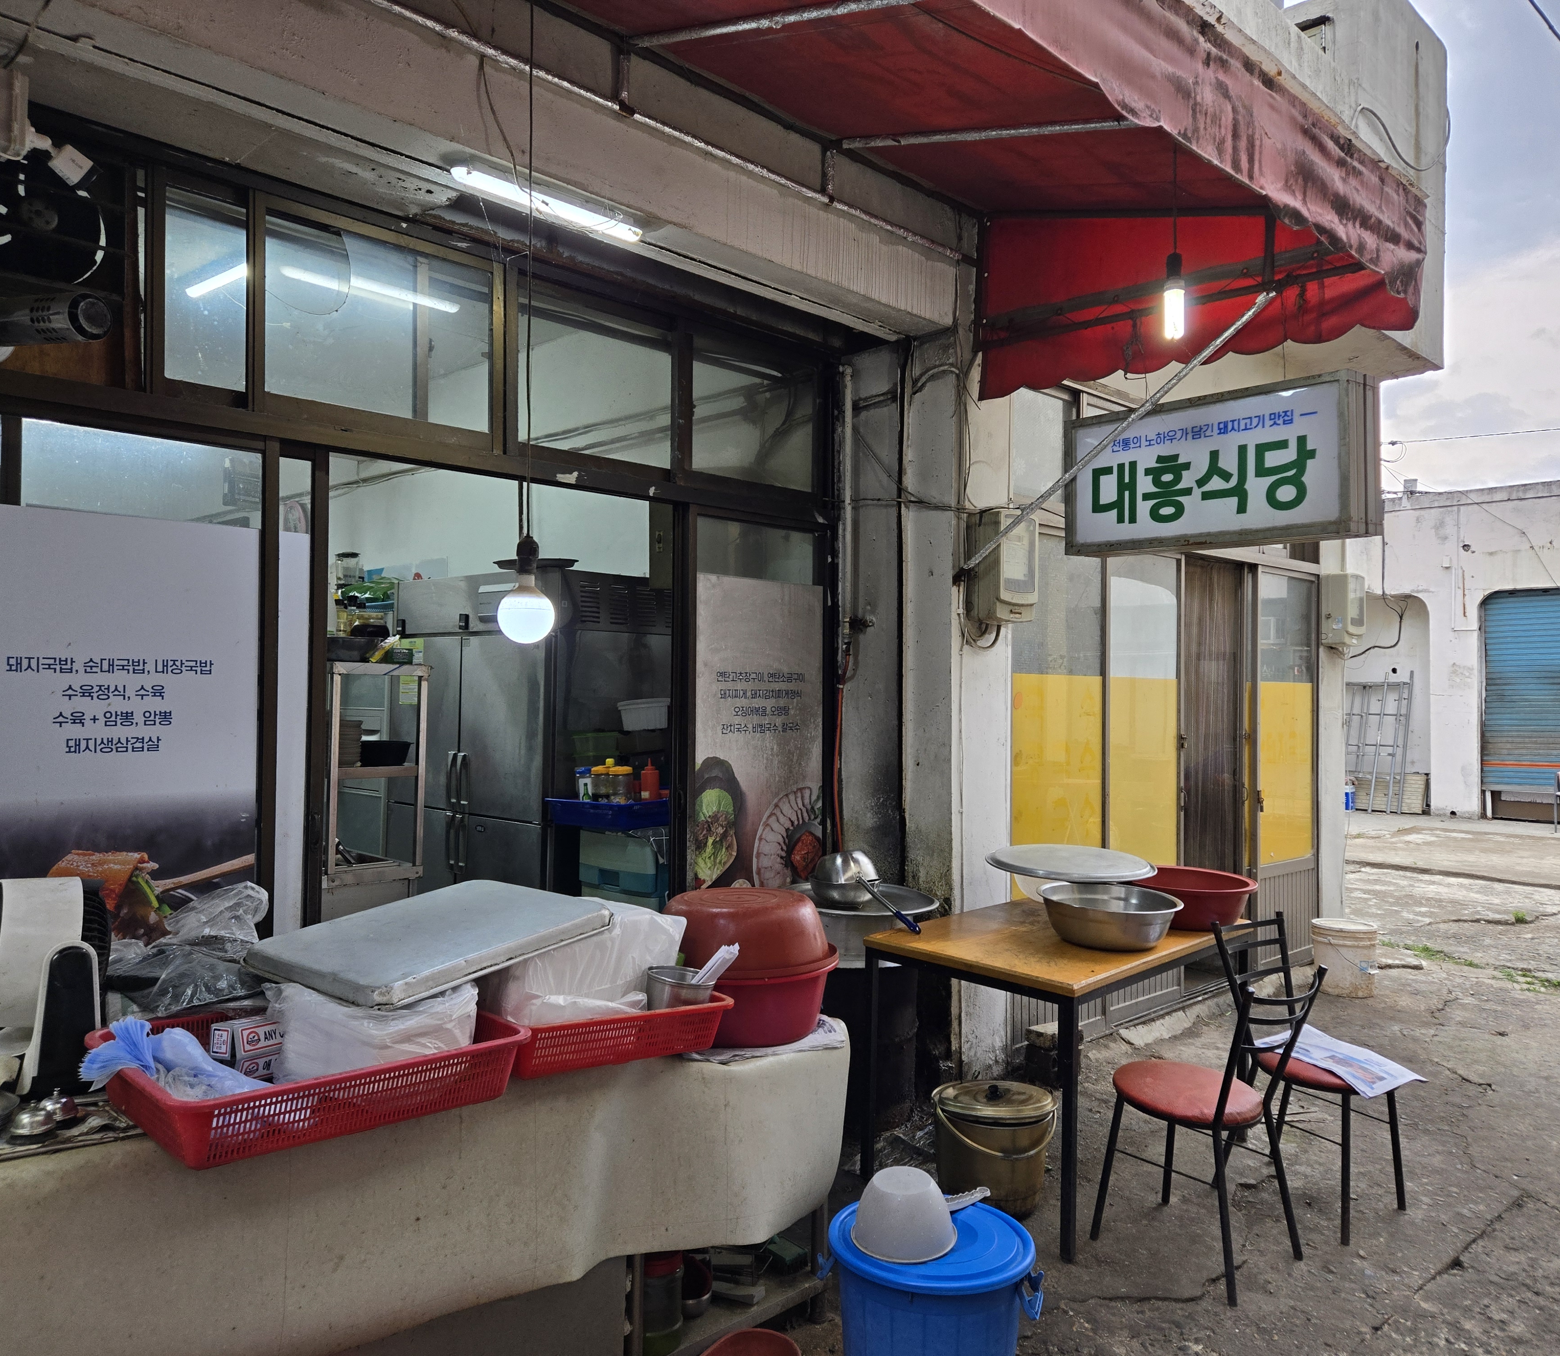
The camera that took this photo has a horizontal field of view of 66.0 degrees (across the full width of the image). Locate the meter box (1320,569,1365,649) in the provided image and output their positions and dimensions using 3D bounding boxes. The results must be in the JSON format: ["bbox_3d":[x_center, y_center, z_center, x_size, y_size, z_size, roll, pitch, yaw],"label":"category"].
[{"bbox_3d":[3.400,-0.409,7.250,0.190,0.450,0.220,0,-1,40],"label":"meter box"}]

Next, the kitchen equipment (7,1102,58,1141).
[{"bbox_3d":[-1.331,0.788,2.139,0.087,0.064,0.087,1,-1,-32],"label":"kitchen equipment"}]

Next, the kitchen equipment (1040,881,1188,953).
[{"bbox_3d":[1.041,0.760,3.799,0.452,0.136,0.452,1,1,0],"label":"kitchen equipment"}]

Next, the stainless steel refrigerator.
[{"bbox_3d":[-1.105,0.519,5.486,1.200,1.900,0.800,0,-1,42],"label":"stainless steel refrigerator"}]

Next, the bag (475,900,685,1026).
[{"bbox_3d":[-0.456,0.680,2.820,0.420,0.280,0.270,1,-1,-26],"label":"bag"}]

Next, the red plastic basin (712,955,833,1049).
[{"bbox_3d":[-0.094,0.756,2.900,0.475,0.175,0.475,0,-1,0],"label":"red plastic basin"}]

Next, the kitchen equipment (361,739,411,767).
[{"bbox_3d":[-1.428,0.268,4.300,0.230,0.100,0.230,1,-1,-18],"label":"kitchen equipment"}]

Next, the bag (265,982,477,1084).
[{"bbox_3d":[-0.850,0.729,2.490,0.340,0.200,0.250,0,-1,37],"label":"bag"}]

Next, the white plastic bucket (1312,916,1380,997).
[{"bbox_3d":[2.788,1.382,5.920,0.322,0.335,0.322,0,-1,25],"label":"white plastic bucket"}]

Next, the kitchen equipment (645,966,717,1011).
[{"bbox_3d":[-0.223,0.755,2.740,0.152,0.150,0.152,0,-1,-5],"label":"kitchen equipment"}]

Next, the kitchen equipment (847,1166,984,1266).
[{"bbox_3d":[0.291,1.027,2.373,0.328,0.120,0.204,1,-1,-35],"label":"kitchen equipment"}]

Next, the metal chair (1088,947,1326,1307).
[{"bbox_3d":[1.137,1.150,3.206,0.520,0.785,0.410,-1,-1,45],"label":"metal chair"}]

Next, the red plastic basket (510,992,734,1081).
[{"bbox_3d":[-0.406,0.777,2.722,0.505,0.105,0.370,1,-1,-26],"label":"red plastic basket"}]

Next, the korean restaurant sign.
[{"bbox_3d":[1.684,-0.785,4.669,1.114,0.547,0.310,-1,-1,45],"label":"korean restaurant sign"}]

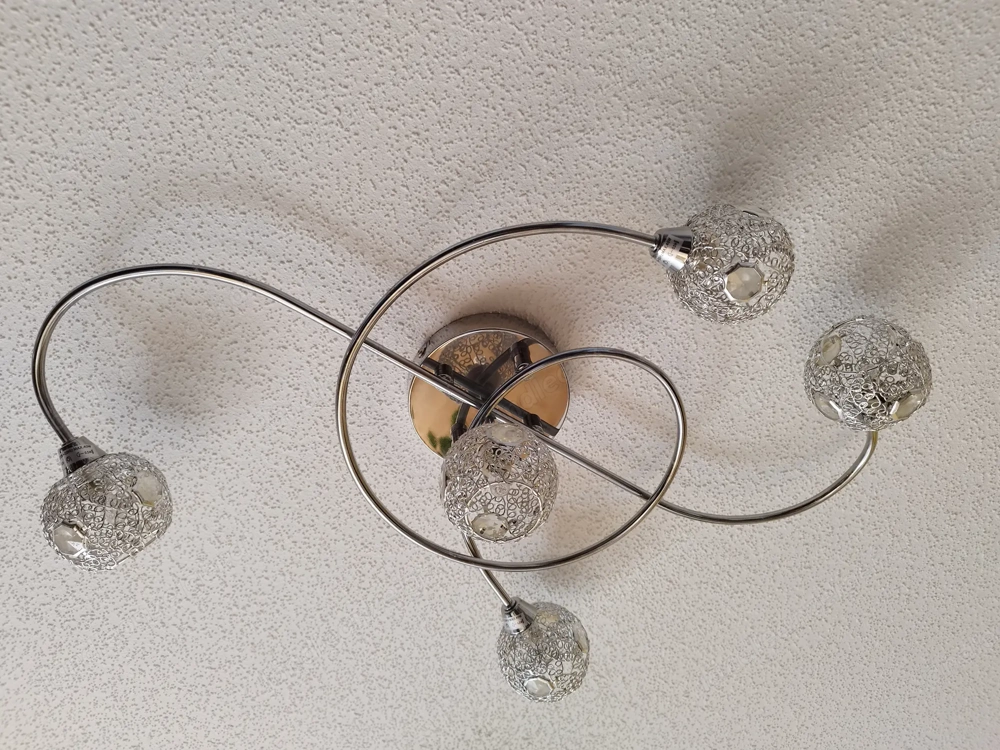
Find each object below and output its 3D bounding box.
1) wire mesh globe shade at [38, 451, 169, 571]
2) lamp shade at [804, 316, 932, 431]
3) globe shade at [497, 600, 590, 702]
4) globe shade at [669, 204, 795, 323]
[{"bbox_3d":[-0.328,0.111,0.579,0.096,0.094,0.086,-34,-66,11],"label":"wire mesh globe shade"},{"bbox_3d":[0.312,0.000,0.590,0.096,0.094,0.086,-36,-66,11],"label":"lamp shade"},{"bbox_3d":[0.043,0.278,0.706,0.096,0.094,0.086,-26,-65,7],"label":"globe shade"},{"bbox_3d":[0.185,-0.091,0.565,0.086,0.094,0.096,15,-67,-12],"label":"globe shade"}]

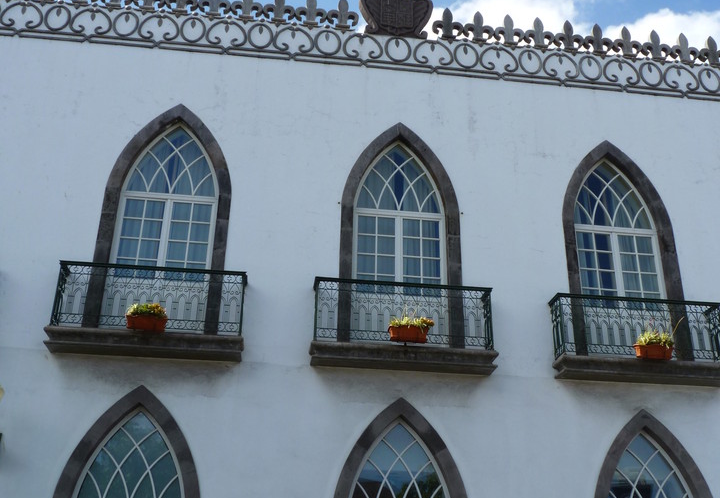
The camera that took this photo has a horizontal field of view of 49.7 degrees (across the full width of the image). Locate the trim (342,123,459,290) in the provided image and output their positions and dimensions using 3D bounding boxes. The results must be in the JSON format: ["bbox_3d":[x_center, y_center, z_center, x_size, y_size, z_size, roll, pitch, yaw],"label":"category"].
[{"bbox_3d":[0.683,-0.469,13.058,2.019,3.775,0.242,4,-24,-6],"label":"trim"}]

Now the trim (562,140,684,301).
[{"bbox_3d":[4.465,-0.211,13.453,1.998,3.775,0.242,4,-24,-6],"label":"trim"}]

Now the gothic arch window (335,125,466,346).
[{"bbox_3d":[0.690,-0.348,13.302,2.053,4.200,0.269,4,-25,-6],"label":"gothic arch window"}]

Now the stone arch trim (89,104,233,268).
[{"bbox_3d":[-3.196,-0.684,12.940,2.047,4.048,0.234,4,-25,-6],"label":"stone arch trim"}]

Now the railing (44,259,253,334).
[{"bbox_3d":[-3.090,0.830,11.585,2.720,0.989,0.540,4,-24,-6],"label":"railing"}]

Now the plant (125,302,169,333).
[{"bbox_3d":[-3.155,1.027,11.504,0.585,0.445,0.234,4,-25,-6],"label":"plant"}]

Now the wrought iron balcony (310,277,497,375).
[{"bbox_3d":[0.683,1.212,12.247,2.878,1.351,0.421,4,-25,-6],"label":"wrought iron balcony"}]

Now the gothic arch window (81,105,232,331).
[{"bbox_3d":[-3.118,-0.591,12.600,2.003,4.074,0.242,4,-24,-6],"label":"gothic arch window"}]

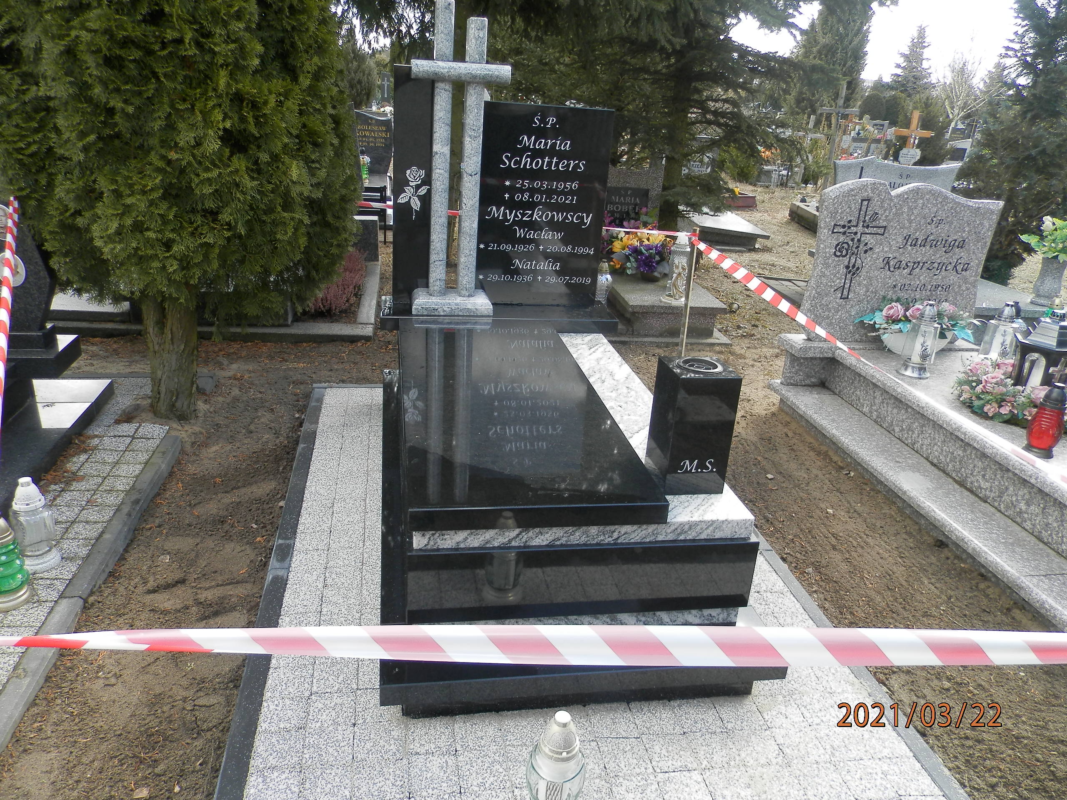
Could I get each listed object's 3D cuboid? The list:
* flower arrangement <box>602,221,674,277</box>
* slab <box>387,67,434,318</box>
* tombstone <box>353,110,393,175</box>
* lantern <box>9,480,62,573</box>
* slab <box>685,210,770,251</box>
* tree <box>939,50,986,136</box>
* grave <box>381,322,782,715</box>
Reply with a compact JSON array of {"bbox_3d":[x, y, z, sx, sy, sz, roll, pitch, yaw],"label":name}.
[{"bbox_3d":[0.657,-0.929,4.839,0.410,0.340,0.340,0,23,-11],"label":"flower arrangement"},{"bbox_3d":[-0.443,-0.775,2.877,0.160,0.840,0.080,0,23,-11],"label":"slab"},{"bbox_3d":[-1.713,-2.695,8.045,0.480,0.630,0.100,0,23,-11],"label":"tombstone"},{"bbox_3d":[-1.377,0.353,2.126,0.125,0.230,0.125,0,23,-11],"label":"lantern"},{"bbox_3d":[1.873,-1.764,7.821,0.740,0.220,1.500,2,23,-5],"label":"slab"},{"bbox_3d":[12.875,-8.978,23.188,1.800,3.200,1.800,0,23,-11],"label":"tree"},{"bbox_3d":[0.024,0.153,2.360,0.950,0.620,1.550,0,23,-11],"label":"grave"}]

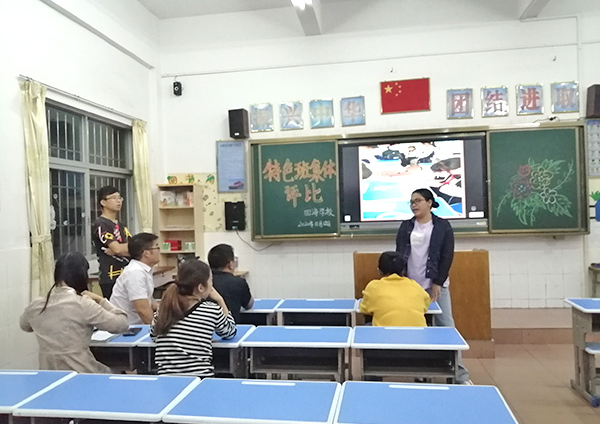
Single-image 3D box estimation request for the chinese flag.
[{"bbox_3d":[1.316,-1.436,5.606,0.599,0.409,0.030,-2,0,8],"label":"chinese flag"}]

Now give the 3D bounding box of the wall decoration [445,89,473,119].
[{"bbox_3d":[1.953,-1.312,5.487,0.300,0.357,0.030,-2,0,9],"label":"wall decoration"}]

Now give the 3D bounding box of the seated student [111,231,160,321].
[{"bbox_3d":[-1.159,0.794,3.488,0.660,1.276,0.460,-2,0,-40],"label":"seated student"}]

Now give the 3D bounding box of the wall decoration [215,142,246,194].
[{"bbox_3d":[-0.913,-0.598,6.009,0.385,0.689,0.020,-2,0,9],"label":"wall decoration"}]

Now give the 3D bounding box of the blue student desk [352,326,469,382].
[{"bbox_3d":[0.609,1.049,2.529,0.600,0.710,0.385,-2,0,9],"label":"blue student desk"}]

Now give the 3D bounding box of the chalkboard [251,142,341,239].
[{"bbox_3d":[-0.050,-0.283,5.752,1.080,1.225,0.060,-2,0,9],"label":"chalkboard"}]

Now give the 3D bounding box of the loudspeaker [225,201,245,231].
[{"bbox_3d":[-0.844,0.053,5.961,0.255,0.373,0.090,-2,0,9],"label":"loudspeaker"}]

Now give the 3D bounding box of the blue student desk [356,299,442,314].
[{"bbox_3d":[0.743,1.050,3.378,0.600,0.710,0.385,-2,0,9],"label":"blue student desk"}]

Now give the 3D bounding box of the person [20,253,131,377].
[{"bbox_3d":[-1.239,0.839,2.497,0.530,1.250,0.620,-2,0,9],"label":"person"}]

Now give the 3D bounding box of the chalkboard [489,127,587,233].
[{"bbox_3d":[2.782,-0.370,5.315,1.050,1.225,0.060,-2,0,9],"label":"chalkboard"}]

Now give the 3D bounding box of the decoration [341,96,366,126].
[{"bbox_3d":[0.683,-1.279,5.756,0.295,0.363,0.020,-2,0,9],"label":"decoration"}]

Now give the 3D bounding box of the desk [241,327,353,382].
[{"bbox_3d":[0.008,1.071,2.771,0.640,0.644,0.420,-2,0,8],"label":"desk"}]

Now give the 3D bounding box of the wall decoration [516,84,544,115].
[{"bbox_3d":[2.763,-1.347,5.398,0.295,0.358,0.030,-2,0,8],"label":"wall decoration"}]

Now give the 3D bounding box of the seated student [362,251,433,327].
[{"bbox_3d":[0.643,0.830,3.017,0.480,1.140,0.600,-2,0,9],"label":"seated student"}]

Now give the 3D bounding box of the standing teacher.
[{"bbox_3d":[1.076,0.586,3.634,0.520,1.556,0.350,-2,0,35],"label":"standing teacher"}]

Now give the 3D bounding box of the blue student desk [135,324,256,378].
[{"bbox_3d":[-0.596,1.089,2.706,0.600,0.710,0.385,-2,0,9],"label":"blue student desk"}]

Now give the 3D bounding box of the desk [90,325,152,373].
[{"bbox_3d":[-1.198,1.109,2.797,0.600,0.710,0.385,-2,0,9],"label":"desk"}]

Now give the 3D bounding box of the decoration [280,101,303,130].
[{"bbox_3d":[-0.106,-1.241,5.809,0.291,0.359,0.030,-2,0,8],"label":"decoration"}]

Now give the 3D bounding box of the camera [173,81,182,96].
[{"bbox_3d":[-1.625,-1.638,5.999,0.090,0.170,0.080,-2,0,9],"label":"camera"}]

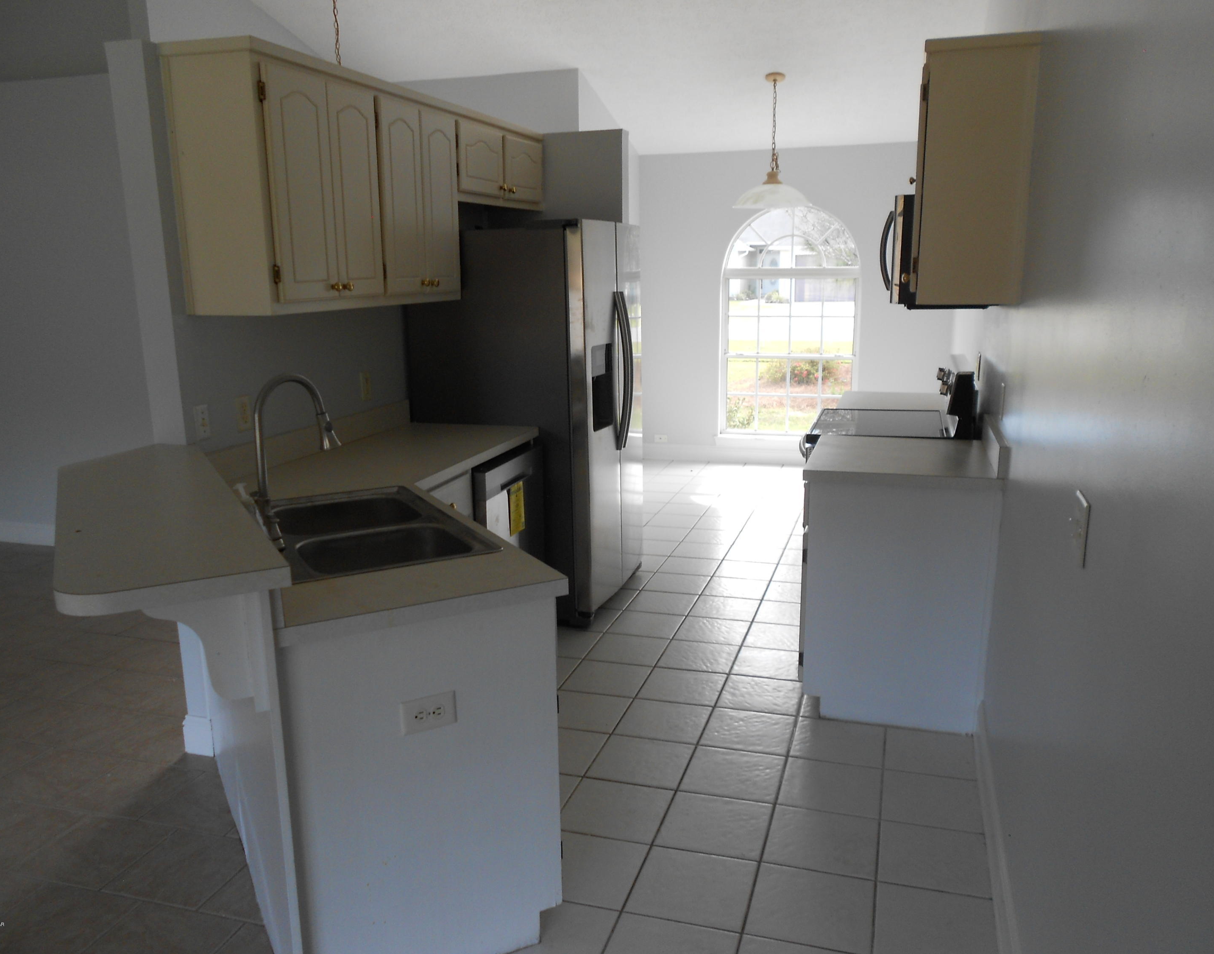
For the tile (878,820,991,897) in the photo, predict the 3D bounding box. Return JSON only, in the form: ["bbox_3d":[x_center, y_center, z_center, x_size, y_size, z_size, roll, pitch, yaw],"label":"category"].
[{"bbox_3d":[0.897,1.048,2.614,0.286,0.010,0.294,3,13,17],"label":"tile"}]

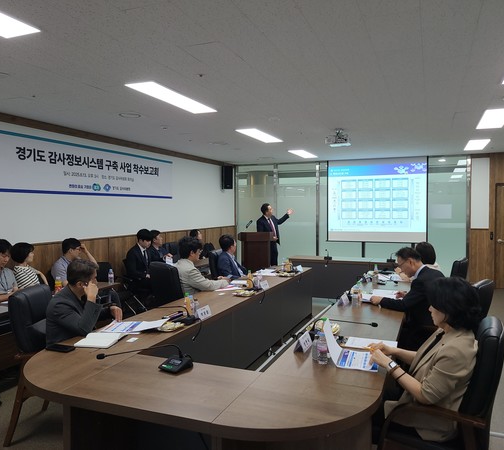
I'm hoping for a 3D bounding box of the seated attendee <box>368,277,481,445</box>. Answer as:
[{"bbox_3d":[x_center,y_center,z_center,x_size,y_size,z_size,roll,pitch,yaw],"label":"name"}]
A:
[{"bbox_3d":[0.822,0.877,2.352,0.700,1.250,0.500,0,2,22],"label":"seated attendee"}]

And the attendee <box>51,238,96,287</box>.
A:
[{"bbox_3d":[-1.990,0.778,5.394,0.789,1.265,0.526,0,2,2],"label":"attendee"}]

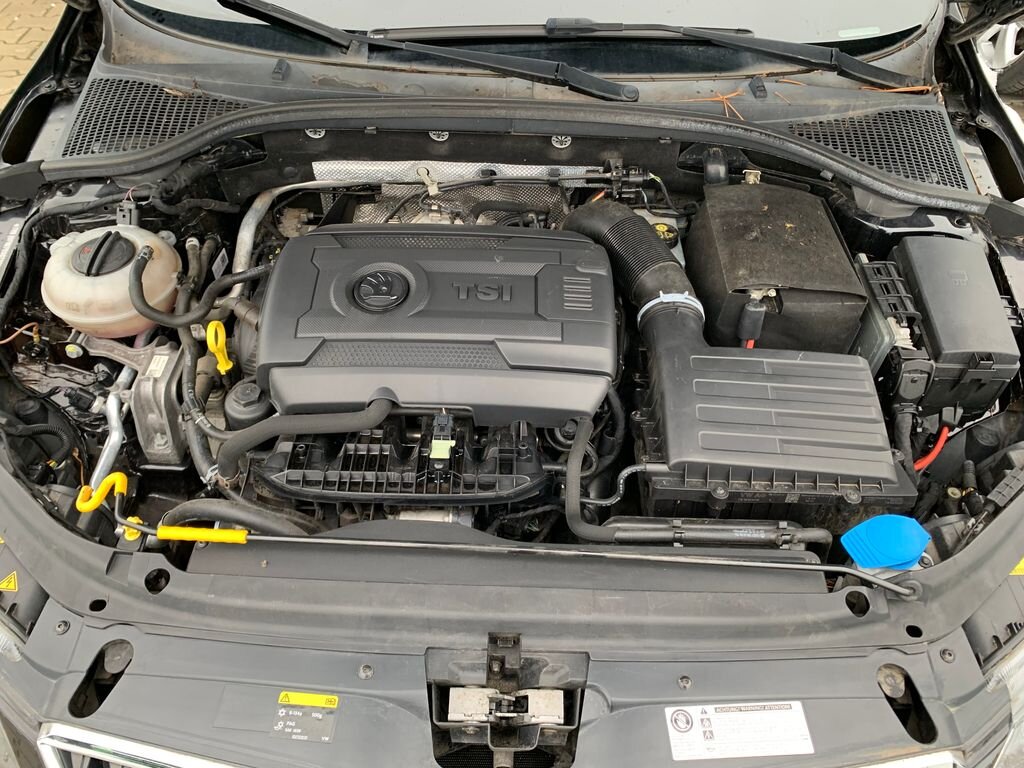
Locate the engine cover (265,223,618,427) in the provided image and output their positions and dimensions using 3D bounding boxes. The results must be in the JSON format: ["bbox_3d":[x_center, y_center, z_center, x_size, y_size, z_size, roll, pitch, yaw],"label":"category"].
[{"bbox_3d":[-0.091,-0.096,1.078,0.455,0.105,0.290,2,50,0],"label":"engine cover"}]

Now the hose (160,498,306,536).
[{"bbox_3d":[-0.364,0.172,0.996,0.180,0.050,0.060,2,49,0],"label":"hose"}]

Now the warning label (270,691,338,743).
[{"bbox_3d":[-0.190,0.307,0.708,0.054,0.002,0.043,6,49,0],"label":"warning label"}]

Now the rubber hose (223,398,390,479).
[{"bbox_3d":[-0.272,0.068,1.000,0.225,0.090,0.085,2,49,0],"label":"rubber hose"}]

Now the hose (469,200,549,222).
[{"bbox_3d":[-0.004,-0.287,1.270,0.128,0.030,0.030,2,49,0],"label":"hose"}]

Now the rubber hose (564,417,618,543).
[{"bbox_3d":[0.100,0.116,0.965,0.065,0.075,0.140,2,49,0],"label":"rubber hose"}]

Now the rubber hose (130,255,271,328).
[{"bbox_3d":[-0.416,-0.142,1.036,0.172,0.088,0.105,2,46,0],"label":"rubber hose"}]

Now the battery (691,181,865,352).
[{"bbox_3d":[0.386,-0.141,1.189,0.186,0.195,0.250,2,46,0],"label":"battery"}]

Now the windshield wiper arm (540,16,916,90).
[{"bbox_3d":[0.333,-0.518,1.184,0.573,0.042,0.060,11,72,5],"label":"windshield wiper arm"}]

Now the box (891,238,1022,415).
[{"bbox_3d":[0.605,-0.088,1.088,0.130,0.130,0.220,2,49,0],"label":"box"}]

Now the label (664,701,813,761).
[{"bbox_3d":[0.232,0.354,0.786,0.143,0.002,0.050,-2,61,-3],"label":"label"}]

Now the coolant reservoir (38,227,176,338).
[{"bbox_3d":[-0.544,-0.149,1.055,0.185,0.145,0.180,2,46,0],"label":"coolant reservoir"}]

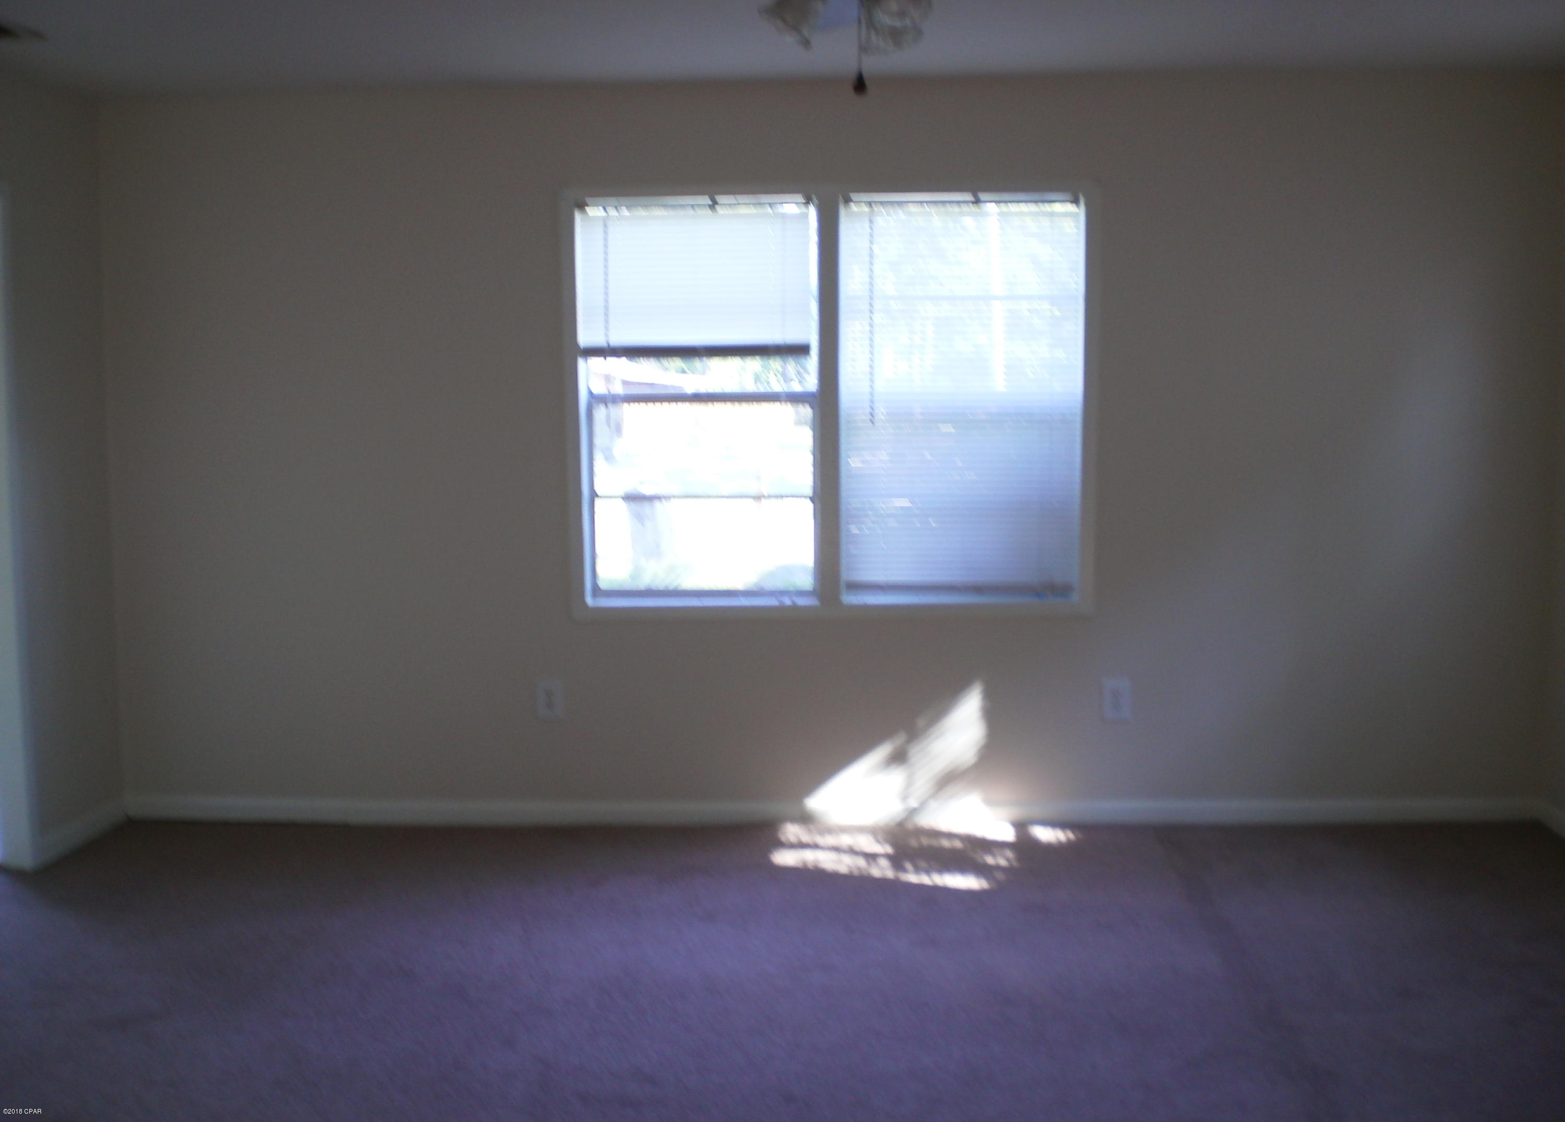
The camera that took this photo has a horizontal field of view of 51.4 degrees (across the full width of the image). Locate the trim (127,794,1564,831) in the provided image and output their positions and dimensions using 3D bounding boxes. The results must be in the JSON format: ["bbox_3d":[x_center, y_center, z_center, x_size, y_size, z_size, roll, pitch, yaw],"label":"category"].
[{"bbox_3d":[0.154,0.822,5.346,4.681,0.088,0.018,0,5,2],"label":"trim"}]

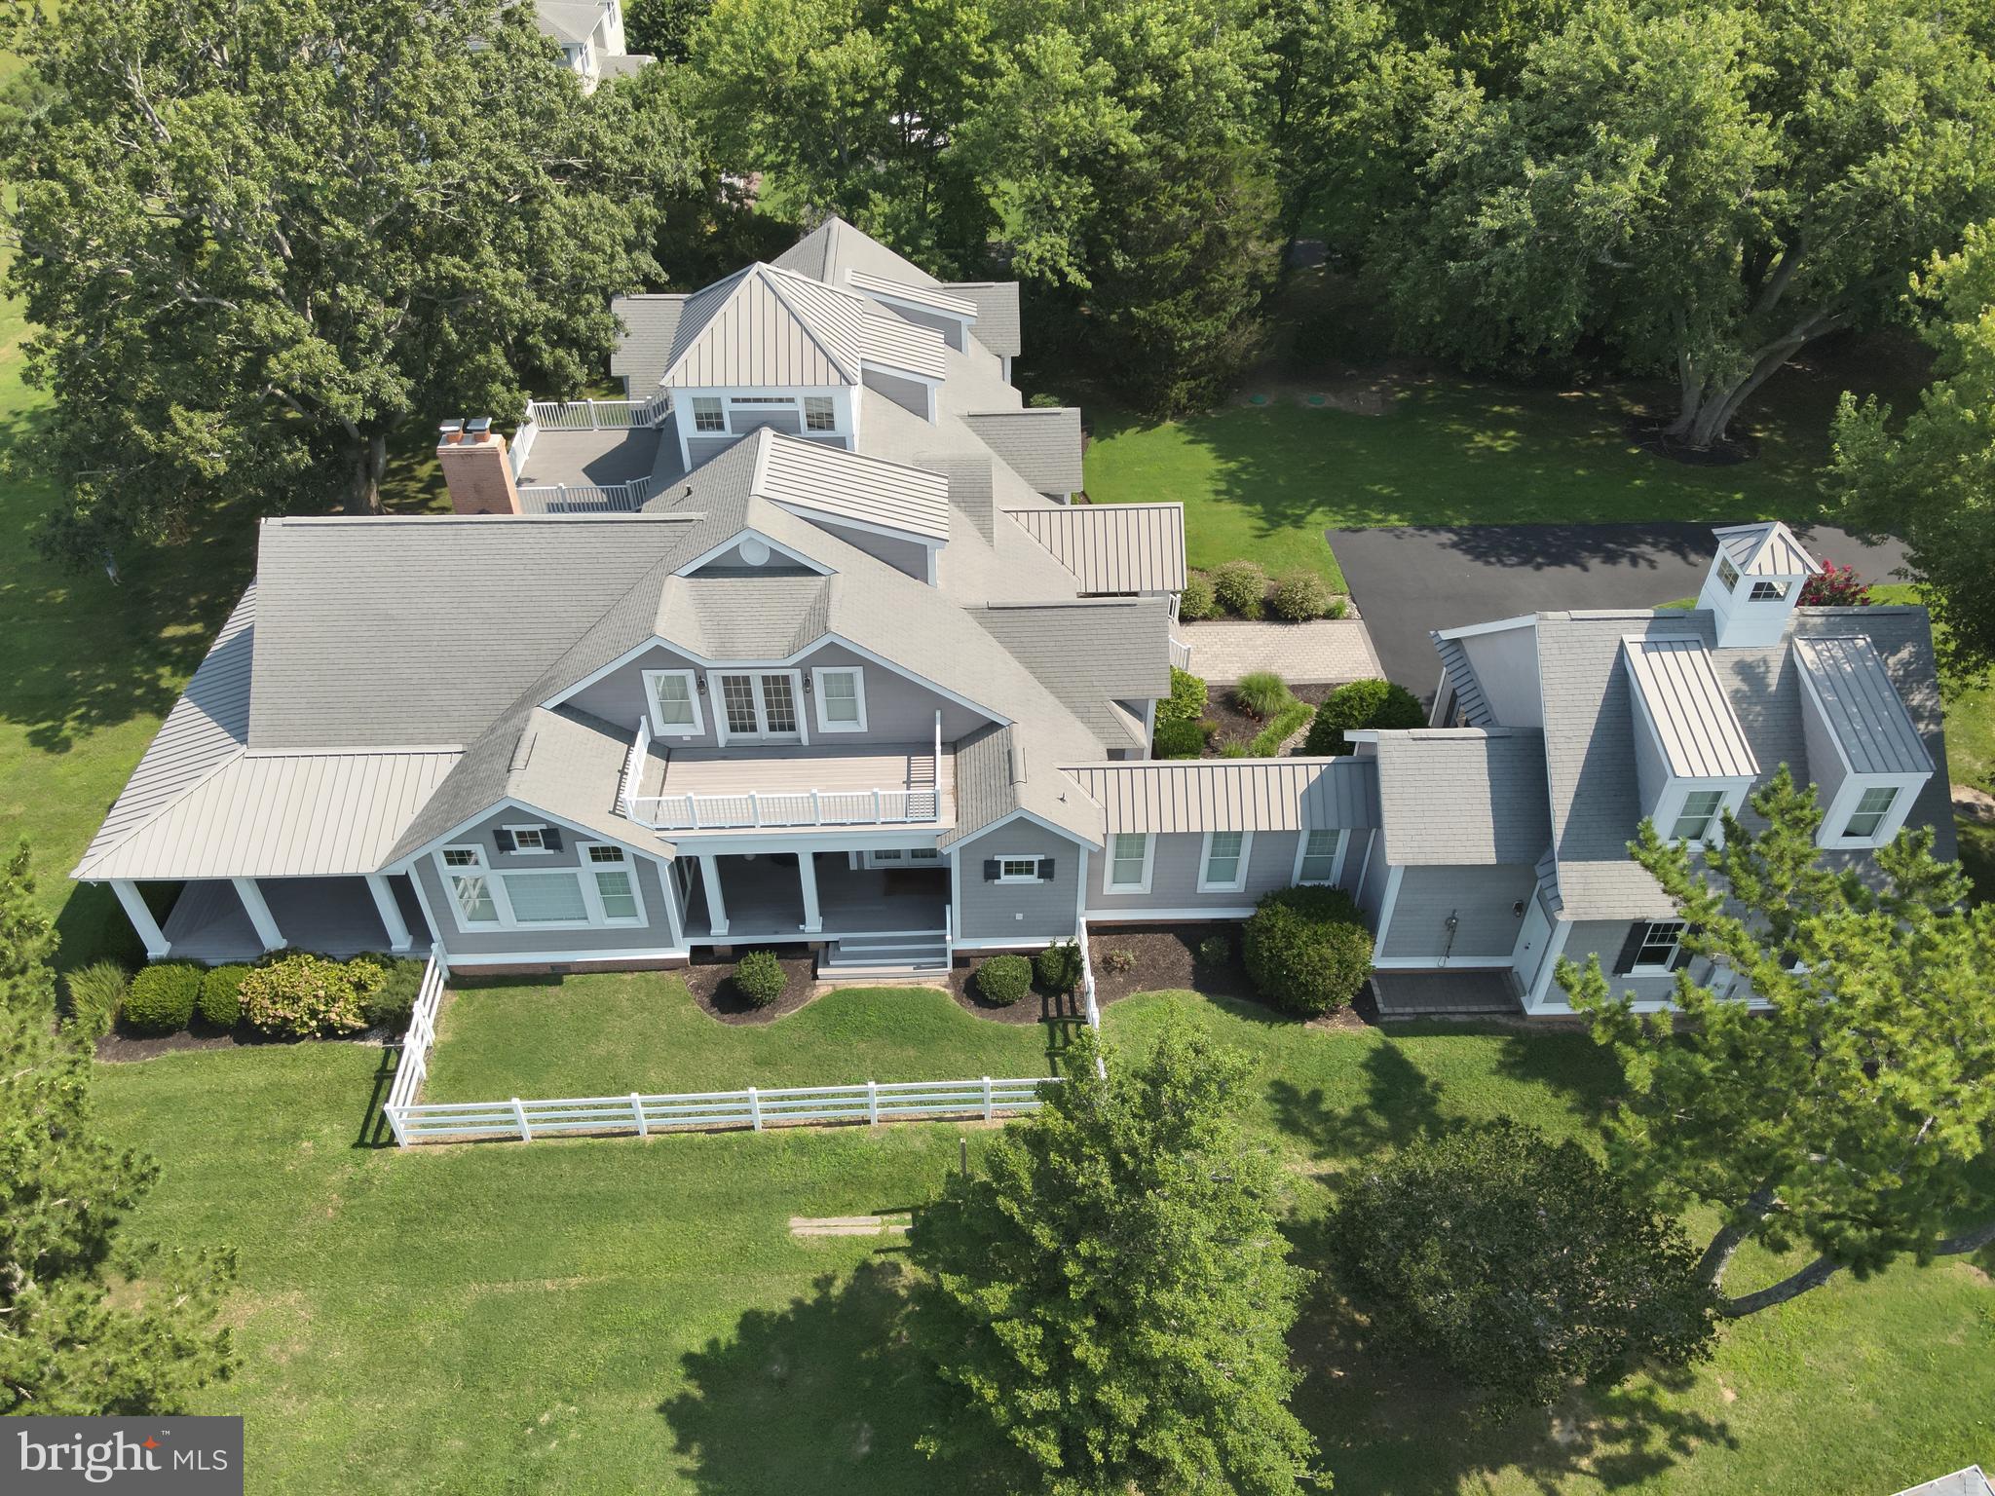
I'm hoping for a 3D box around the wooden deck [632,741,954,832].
[{"bbox_3d":[-4.336,1.012,31.944,6.750,0.250,3.120,-1,39,-2],"label":"wooden deck"}]

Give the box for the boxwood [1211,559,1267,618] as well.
[{"bbox_3d":[7.508,-4.967,43.011,1.789,1.600,1.789,-1,39,-1],"label":"boxwood"}]

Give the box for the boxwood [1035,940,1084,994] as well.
[{"bbox_3d":[1.404,4.952,31.178,1.109,1.120,1.109,-1,39,-1],"label":"boxwood"}]

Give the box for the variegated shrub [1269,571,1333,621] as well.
[{"bbox_3d":[9.714,-4.857,44.240,1.900,1.480,1.820,-1,39,-2],"label":"variegated shrub"}]

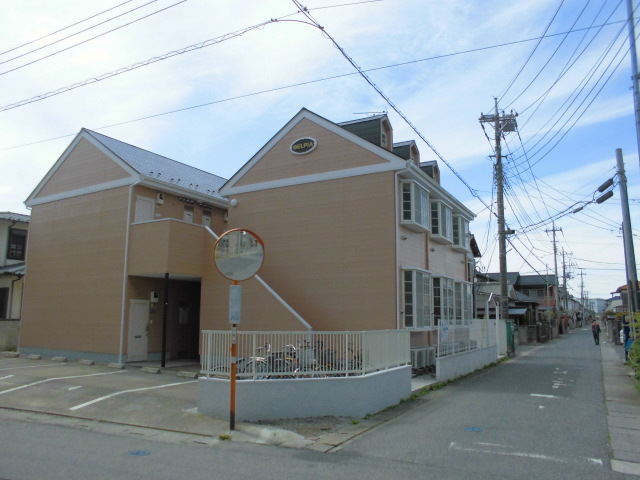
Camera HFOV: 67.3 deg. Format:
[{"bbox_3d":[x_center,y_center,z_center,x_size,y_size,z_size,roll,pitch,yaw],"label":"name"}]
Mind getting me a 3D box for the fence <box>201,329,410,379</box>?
[{"bbox_3d":[0.204,2.062,8.810,4.500,0.790,1.000,6,-10,-30],"label":"fence"}]

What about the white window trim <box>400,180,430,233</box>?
[{"bbox_3d":[2.919,-0.969,14.548,0.400,1.280,1.530,-5,-10,29],"label":"white window trim"}]

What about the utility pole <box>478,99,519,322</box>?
[{"bbox_3d":[8.649,-0.897,22.910,1.850,12.345,0.600,-5,-10,29],"label":"utility pole"}]

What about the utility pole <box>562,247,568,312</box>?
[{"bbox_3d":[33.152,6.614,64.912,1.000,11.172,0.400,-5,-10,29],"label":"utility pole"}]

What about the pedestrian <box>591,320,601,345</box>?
[{"bbox_3d":[17.439,5.848,30.376,0.500,1.580,0.350,-5,-10,29],"label":"pedestrian"}]

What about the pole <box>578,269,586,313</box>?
[{"bbox_3d":[53.011,11.694,96.928,1.600,11.514,0.400,-5,-10,29],"label":"pole"}]

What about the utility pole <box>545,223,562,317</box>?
[{"bbox_3d":[25.237,3.951,51.257,1.700,11.954,0.450,-5,-10,29],"label":"utility pole"}]

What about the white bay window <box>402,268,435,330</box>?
[{"bbox_3d":[2.889,1.777,14.097,0.400,1.760,1.540,-5,-10,29],"label":"white bay window"}]

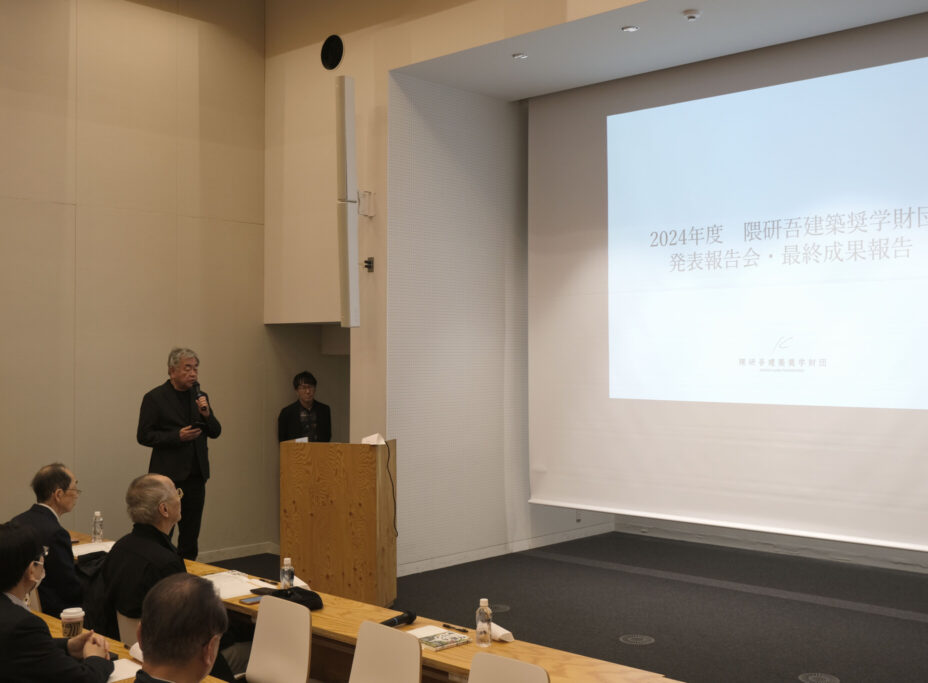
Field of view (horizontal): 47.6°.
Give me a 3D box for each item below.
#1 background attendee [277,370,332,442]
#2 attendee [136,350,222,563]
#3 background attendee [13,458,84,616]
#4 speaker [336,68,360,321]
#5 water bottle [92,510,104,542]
[{"bbox_3d":[-1.284,1.061,8.490,0.480,1.640,0.280,0,-1,-16],"label":"background attendee"},{"bbox_3d":[-1.878,0.943,6.940,0.420,1.820,0.560,-1,-1,40],"label":"attendee"},{"bbox_3d":[-1.827,1.201,4.900,0.740,1.270,0.500,1,-1,-41],"label":"background attendee"},{"bbox_3d":[-0.909,-1.094,8.297,0.105,1.970,0.135,-1,1,33],"label":"speaker"},{"bbox_3d":[-2.075,1.052,5.976,0.059,0.176,0.059,-1,-1,43],"label":"water bottle"}]

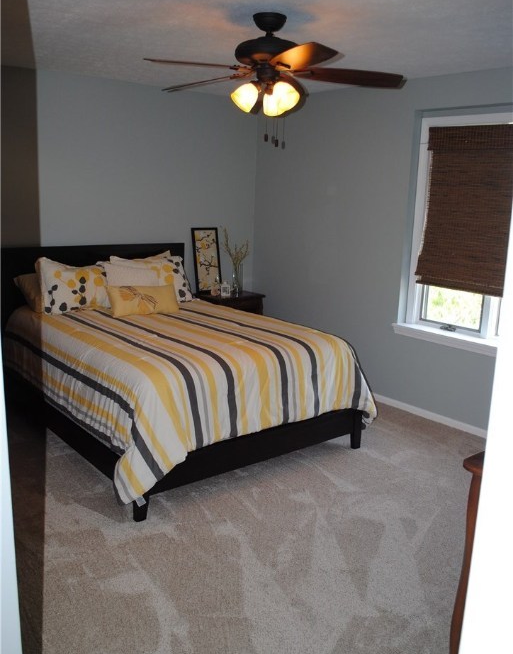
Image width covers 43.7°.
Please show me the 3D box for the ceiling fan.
[{"bbox_3d":[0.037,-1.232,3.048,1.290,0.466,1.290,-8,16,-39],"label":"ceiling fan"}]

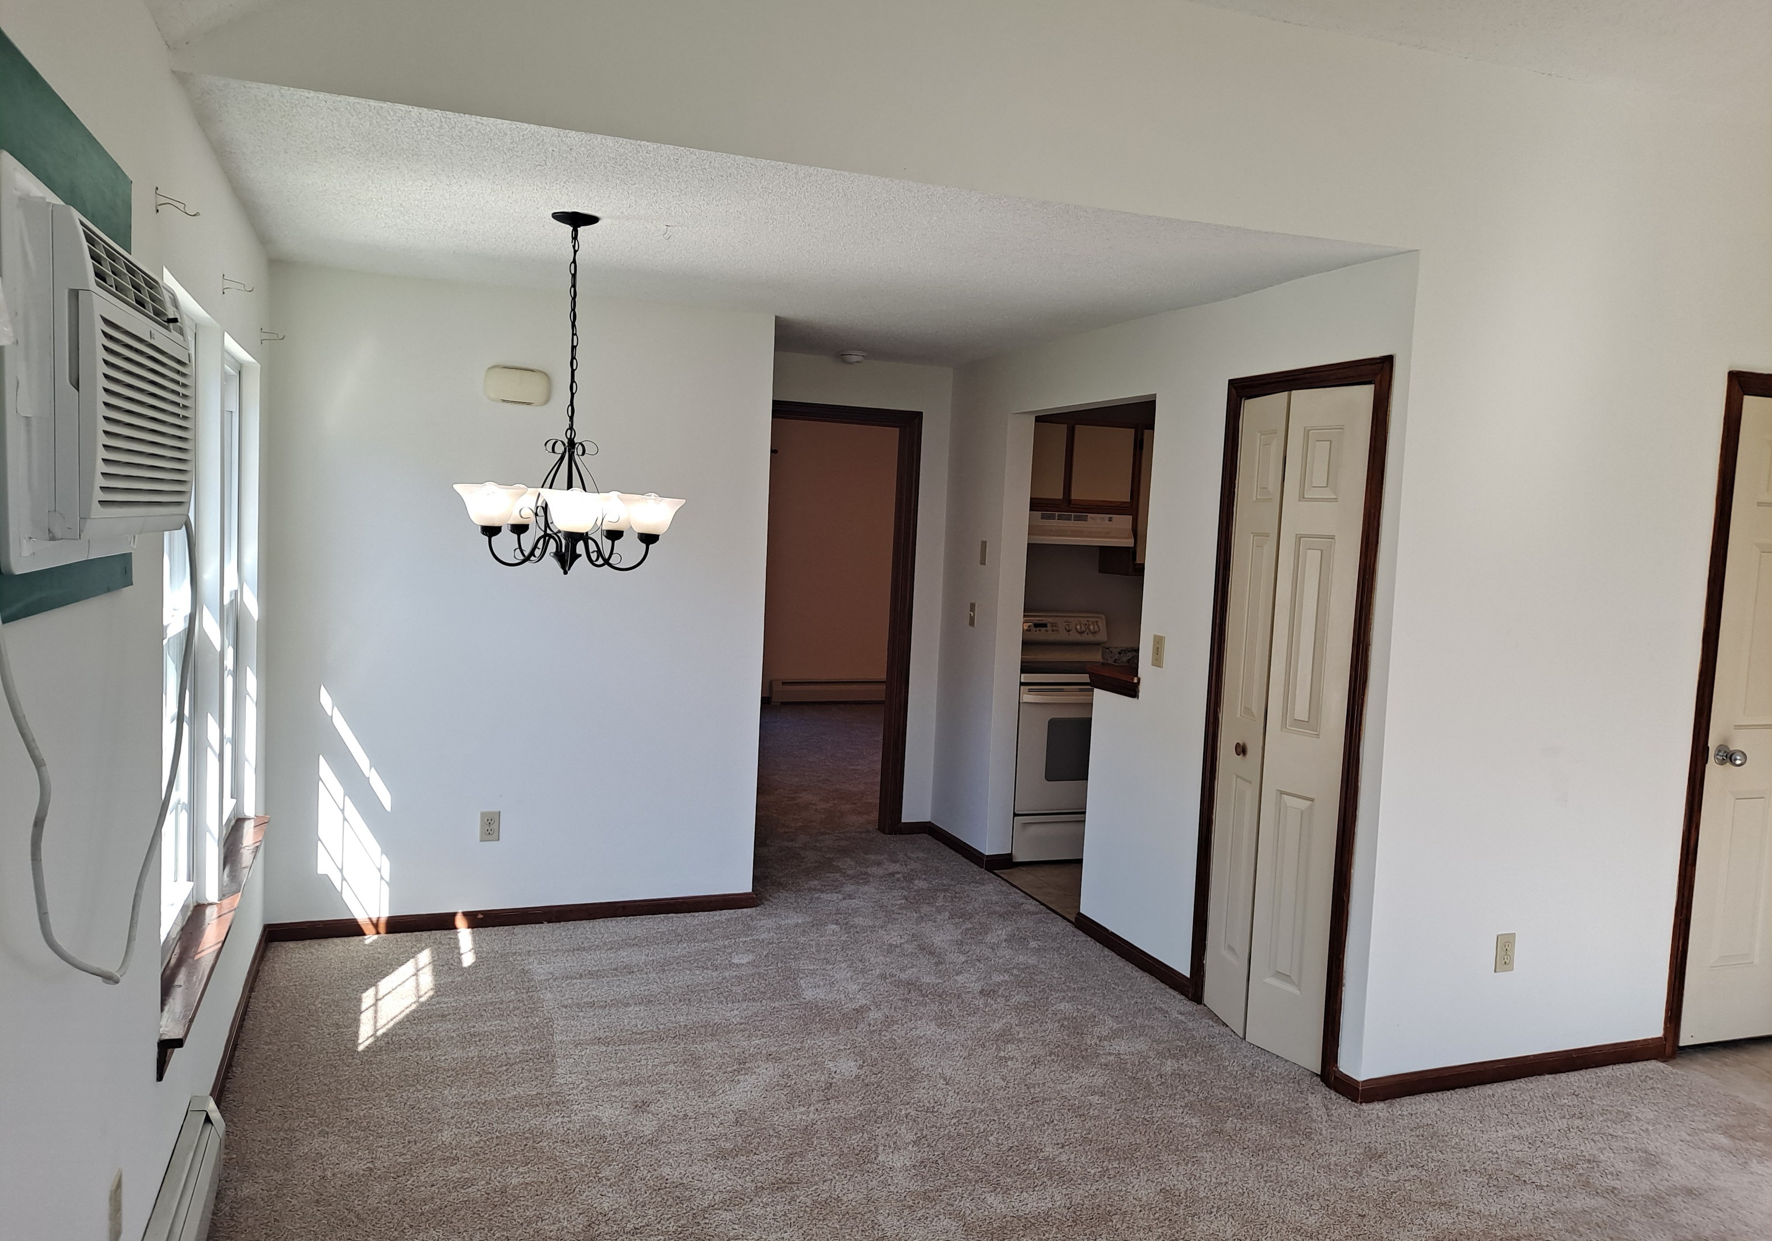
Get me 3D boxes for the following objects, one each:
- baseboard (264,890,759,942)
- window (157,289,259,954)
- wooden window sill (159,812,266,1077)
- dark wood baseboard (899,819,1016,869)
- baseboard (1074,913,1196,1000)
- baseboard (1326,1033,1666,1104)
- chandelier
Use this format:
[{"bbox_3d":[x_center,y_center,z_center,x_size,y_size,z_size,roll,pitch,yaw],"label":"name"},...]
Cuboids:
[{"bbox_3d":[-1.375,1.134,4.922,1.817,0.072,0.020,1,5,-21],"label":"baseboard"},{"bbox_3d":[-1.746,-0.015,3.273,0.089,1.453,1.883,1,5,-21],"label":"window"},{"bbox_3d":[-1.739,0.766,3.320,0.105,0.088,1.883,1,5,-21],"label":"wooden window sill"},{"bbox_3d":[0.336,1.101,6.310,0.303,0.072,0.703,1,5,-21],"label":"dark wood baseboard"},{"bbox_3d":[0.917,1.239,4.827,0.020,0.072,0.860,1,5,-21],"label":"baseboard"},{"bbox_3d":[1.886,1.347,3.919,1.181,0.072,0.139,1,5,-21],"label":"baseboard"},{"bbox_3d":[-0.865,-0.615,3.522,0.636,0.975,0.626,1,5,-21],"label":"chandelier"}]

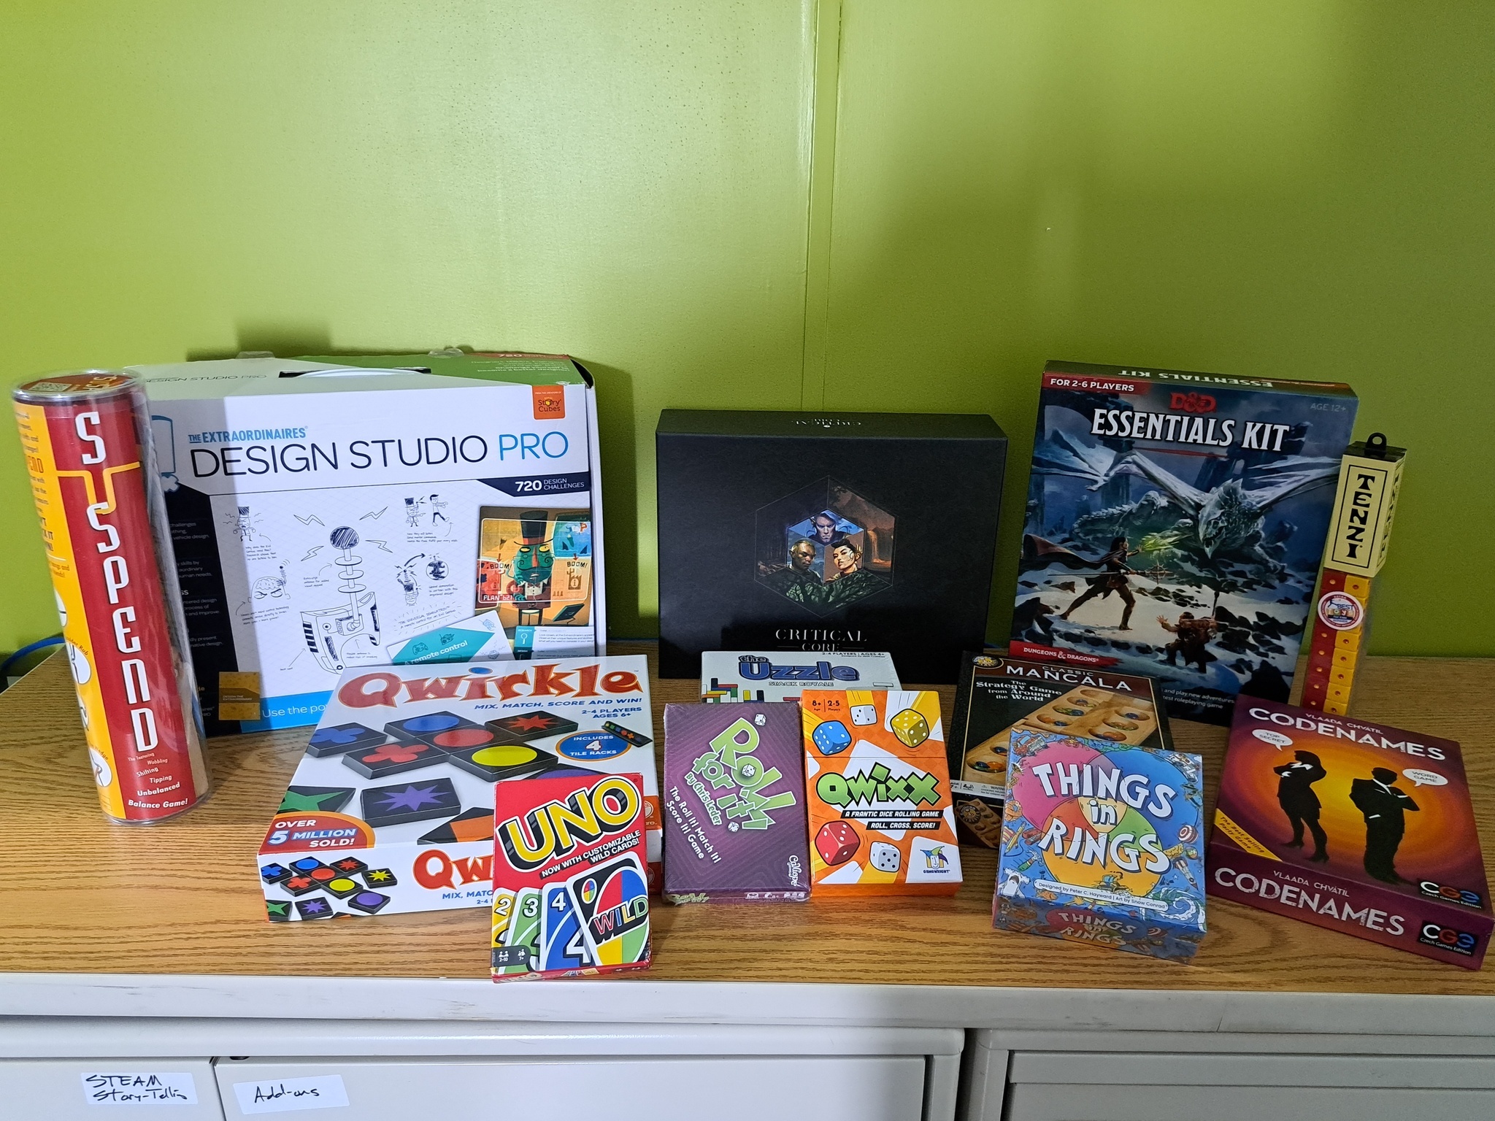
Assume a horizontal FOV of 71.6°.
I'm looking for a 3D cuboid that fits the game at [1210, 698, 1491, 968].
[{"bbox_3d":[0.443,0.187,0.775,0.161,0.040,0.241,12,23,26],"label":"game"}]

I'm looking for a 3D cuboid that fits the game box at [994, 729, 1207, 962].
[{"bbox_3d":[0.229,0.184,0.680,0.121,0.053,0.119,6,52,14],"label":"game box"}]

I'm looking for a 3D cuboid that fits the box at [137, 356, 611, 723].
[{"bbox_3d":[-0.334,-0.019,0.928,0.389,0.291,0.132,-4,22,-14],"label":"box"}]

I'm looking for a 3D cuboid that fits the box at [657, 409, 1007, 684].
[{"bbox_3d":[0.073,-0.012,0.995,0.310,0.242,0.088,1,21,0],"label":"box"}]

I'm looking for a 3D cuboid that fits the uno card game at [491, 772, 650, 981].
[{"bbox_3d":[-0.111,0.198,0.653,0.093,0.023,0.118,-2,58,-7],"label":"uno card game"}]

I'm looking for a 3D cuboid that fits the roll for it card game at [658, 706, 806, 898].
[{"bbox_3d":[-0.009,0.166,0.719,0.094,0.031,0.130,0,58,-3],"label":"roll for it card game"}]

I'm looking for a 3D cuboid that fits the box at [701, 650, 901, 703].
[{"bbox_3d":[0.047,0.144,0.854,0.170,0.051,0.203,0,21,-2],"label":"box"}]

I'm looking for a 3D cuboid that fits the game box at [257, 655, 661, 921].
[{"bbox_3d":[-0.200,0.160,0.797,0.254,0.053,0.256,-2,22,-7],"label":"game box"}]

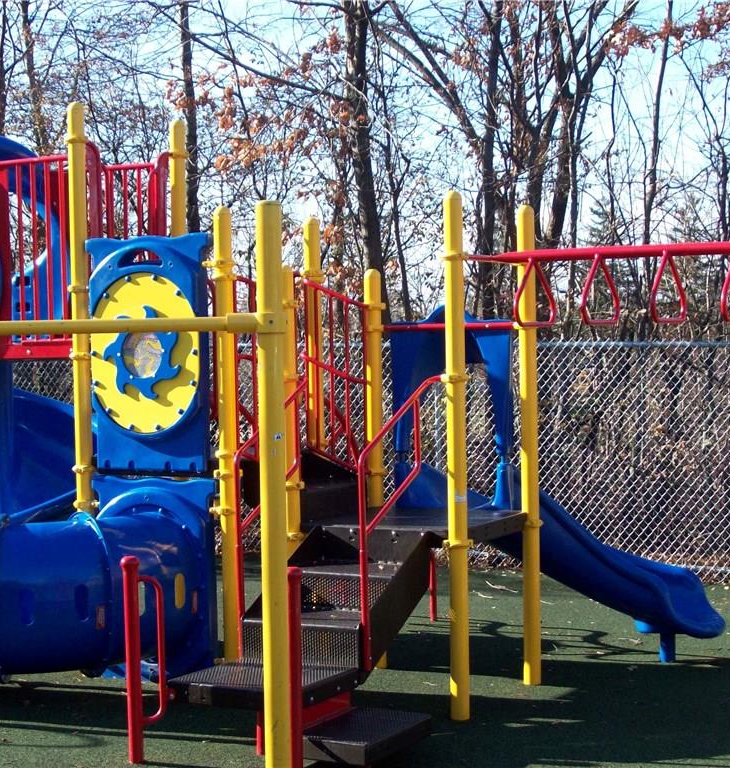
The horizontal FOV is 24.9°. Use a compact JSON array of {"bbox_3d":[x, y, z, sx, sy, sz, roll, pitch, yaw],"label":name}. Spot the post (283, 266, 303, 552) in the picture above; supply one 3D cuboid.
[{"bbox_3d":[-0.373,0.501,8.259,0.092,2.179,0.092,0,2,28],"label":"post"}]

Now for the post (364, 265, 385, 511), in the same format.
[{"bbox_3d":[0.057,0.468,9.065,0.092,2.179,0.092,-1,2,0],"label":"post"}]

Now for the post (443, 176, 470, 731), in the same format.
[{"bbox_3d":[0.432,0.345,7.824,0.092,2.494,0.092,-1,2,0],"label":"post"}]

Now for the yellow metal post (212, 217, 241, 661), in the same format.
[{"bbox_3d":[-0.701,0.355,8.435,0.090,2.506,0.090,0,2,28],"label":"yellow metal post"}]

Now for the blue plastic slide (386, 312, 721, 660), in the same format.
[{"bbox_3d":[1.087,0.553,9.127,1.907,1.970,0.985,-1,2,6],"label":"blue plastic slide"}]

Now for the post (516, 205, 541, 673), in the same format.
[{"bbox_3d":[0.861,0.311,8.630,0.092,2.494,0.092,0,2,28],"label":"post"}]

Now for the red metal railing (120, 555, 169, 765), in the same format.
[{"bbox_3d":[-0.952,1.183,7.214,0.080,0.905,0.260,0,2,28],"label":"red metal railing"}]

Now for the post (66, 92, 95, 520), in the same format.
[{"bbox_3d":[-1.509,0.049,8.854,0.090,3.122,0.090,0,2,28],"label":"post"}]

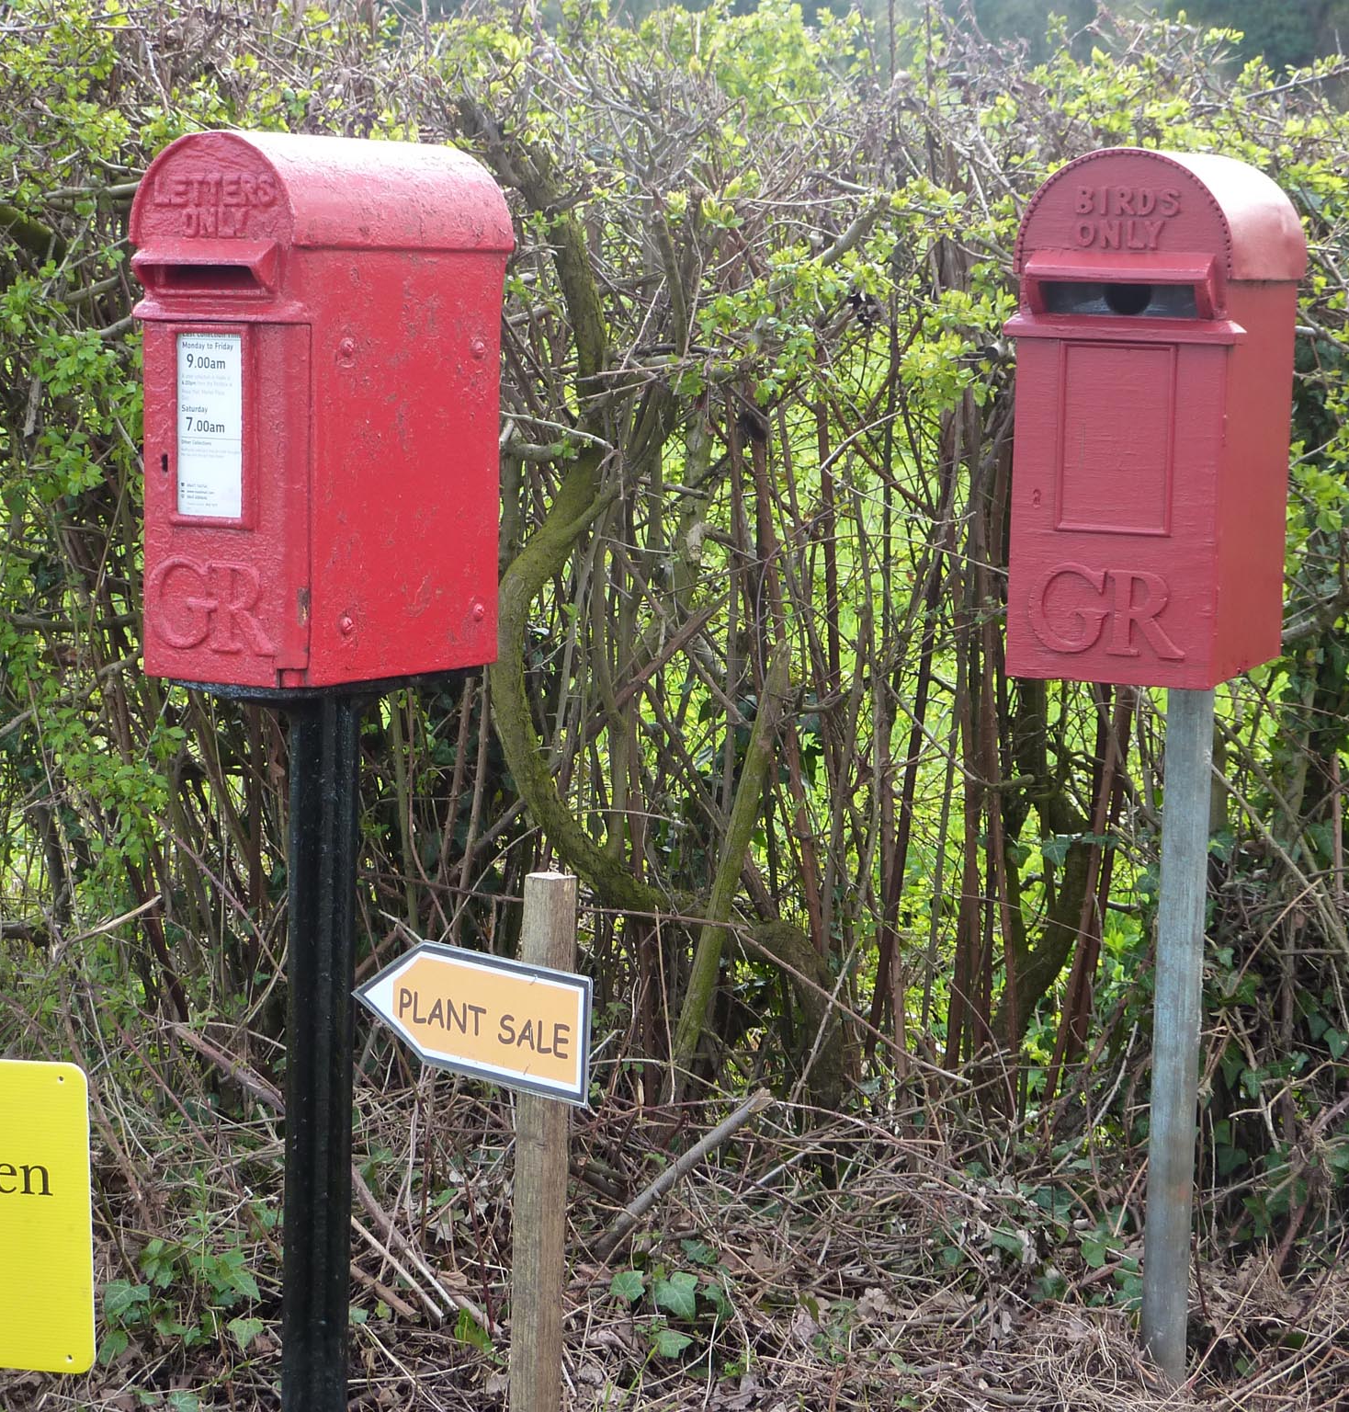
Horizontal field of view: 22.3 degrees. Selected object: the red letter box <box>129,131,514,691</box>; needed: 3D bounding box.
[{"bbox_3d":[-0.346,-0.291,3.321,0.203,0.515,0.363,5,8,33],"label":"red letter box"}]

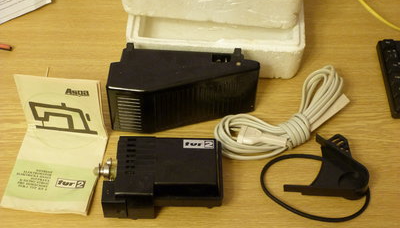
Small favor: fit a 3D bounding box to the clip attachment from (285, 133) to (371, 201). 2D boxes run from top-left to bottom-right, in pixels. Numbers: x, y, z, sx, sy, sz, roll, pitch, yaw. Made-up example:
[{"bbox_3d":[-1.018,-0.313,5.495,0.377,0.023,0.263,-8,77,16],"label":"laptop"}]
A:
[{"bbox_3d":[0.161,0.062,0.772,0.103,0.025,0.091,8,48,5],"label":"clip attachment"}]

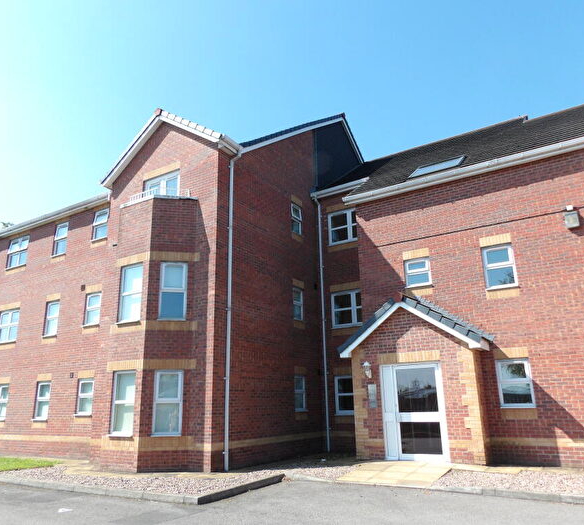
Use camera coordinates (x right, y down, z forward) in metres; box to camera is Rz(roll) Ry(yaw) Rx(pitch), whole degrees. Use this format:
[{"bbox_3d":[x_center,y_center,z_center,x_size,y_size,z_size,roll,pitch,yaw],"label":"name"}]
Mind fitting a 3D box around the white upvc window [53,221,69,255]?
[{"bbox_3d":[-8.023,-0.792,16.907,0.798,1.201,0.130,-11,-19,30],"label":"white upvc window"}]

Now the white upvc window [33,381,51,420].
[{"bbox_3d":[-7.889,4.388,15.385,0.798,1.215,0.120,-11,-19,30],"label":"white upvc window"}]

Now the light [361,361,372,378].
[{"bbox_3d":[1.772,2.513,11.380,0.200,0.380,0.220,-11,-19,30],"label":"light"}]

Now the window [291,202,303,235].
[{"bbox_3d":[0.123,-1.384,15.631,0.130,0.984,0.688,-11,-19,30],"label":"window"}]

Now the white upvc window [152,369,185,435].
[{"bbox_3d":[-2.856,3.214,11.161,0.660,1.460,0.120,2,-16,-11],"label":"white upvc window"}]

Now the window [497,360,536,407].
[{"bbox_3d":[4.846,2.619,10.547,0.686,1.034,0.120,-11,-19,30],"label":"window"}]

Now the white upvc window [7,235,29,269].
[{"bbox_3d":[-10.244,-0.377,18.212,1.339,1.198,0.130,-11,-19,30],"label":"white upvc window"}]

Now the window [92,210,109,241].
[{"bbox_3d":[-6.234,-1.229,15.873,0.780,1.030,0.160,-11,-19,30],"label":"window"}]

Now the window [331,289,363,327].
[{"bbox_3d":[1.937,1.448,15.304,1.500,1.150,0.120,-11,-19,30],"label":"window"}]

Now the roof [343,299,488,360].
[{"bbox_3d":[2.785,1.463,11.457,3.380,1.400,1.150,-11,-19,30],"label":"roof"}]

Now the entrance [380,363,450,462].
[{"bbox_3d":[2.694,3.298,10.775,1.420,2.080,0.120,-11,-19,30],"label":"entrance"}]

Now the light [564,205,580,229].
[{"bbox_3d":[6.087,-0.991,10.571,0.260,0.530,0.200,-11,-19,30],"label":"light"}]

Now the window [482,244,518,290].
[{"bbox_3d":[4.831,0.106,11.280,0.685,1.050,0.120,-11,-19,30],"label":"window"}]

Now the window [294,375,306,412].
[{"bbox_3d":[0.206,3.794,14.085,0.120,1.030,0.670,-11,-19,30],"label":"window"}]

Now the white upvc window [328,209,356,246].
[{"bbox_3d":[1.871,-1.227,16.087,1.500,1.186,0.120,-11,-19,30],"label":"white upvc window"}]

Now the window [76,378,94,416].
[{"bbox_3d":[-6.094,3.972,14.353,0.783,1.037,0.120,-11,-19,30],"label":"window"}]

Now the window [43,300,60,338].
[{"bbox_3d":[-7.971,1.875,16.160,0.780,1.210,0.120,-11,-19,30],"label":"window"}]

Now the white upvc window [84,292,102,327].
[{"bbox_3d":[-6.166,1.451,15.097,0.791,1.059,0.120,-11,-19,30],"label":"white upvc window"}]

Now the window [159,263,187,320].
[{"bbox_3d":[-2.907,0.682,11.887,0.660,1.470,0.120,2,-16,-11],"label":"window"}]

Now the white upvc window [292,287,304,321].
[{"bbox_3d":[0.172,1.265,14.830,0.120,1.029,0.688,-11,-19,30],"label":"white upvc window"}]

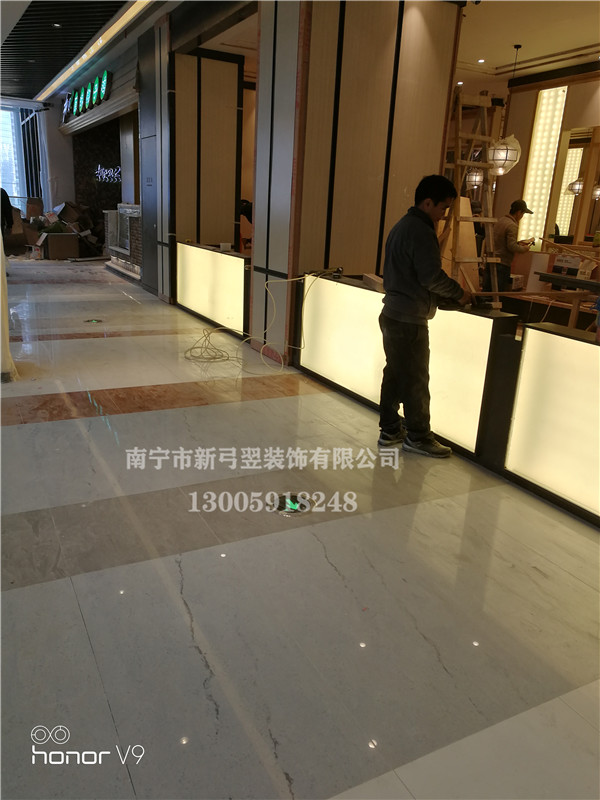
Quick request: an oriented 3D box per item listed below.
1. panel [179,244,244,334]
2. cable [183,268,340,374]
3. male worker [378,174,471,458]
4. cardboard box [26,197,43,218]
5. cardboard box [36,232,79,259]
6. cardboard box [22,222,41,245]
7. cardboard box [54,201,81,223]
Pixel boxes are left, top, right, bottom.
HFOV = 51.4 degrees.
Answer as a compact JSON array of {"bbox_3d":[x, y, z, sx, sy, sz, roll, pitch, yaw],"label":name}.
[{"bbox_3d":[-1.111,-1.415,7.618,0.070,0.800,2.360,-6,19,-27],"label":"panel"},{"bbox_3d":[-0.428,-0.776,5.613,0.970,0.940,1.720,-6,19,-27],"label":"cable"},{"bbox_3d":[0.709,-0.457,3.605,0.540,1.585,0.490,1,17,-9],"label":"male worker"},{"bbox_3d":[-6.530,-4.722,15.347,0.360,0.480,0.360,-6,19,-27],"label":"cardboard box"},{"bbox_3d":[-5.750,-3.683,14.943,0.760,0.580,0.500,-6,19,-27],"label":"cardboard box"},{"bbox_3d":[-6.501,-4.007,15.108,0.380,0.480,0.360,-15,23,-24],"label":"cardboard box"},{"bbox_3d":[-5.763,-4.693,15.534,0.420,0.400,0.380,39,0,-26],"label":"cardboard box"}]

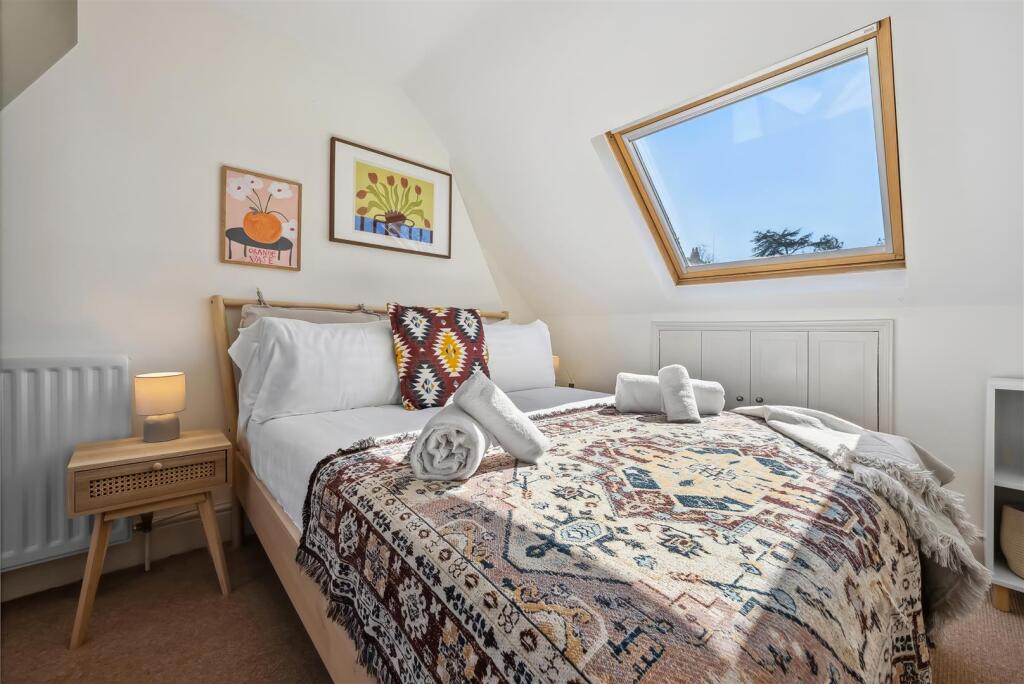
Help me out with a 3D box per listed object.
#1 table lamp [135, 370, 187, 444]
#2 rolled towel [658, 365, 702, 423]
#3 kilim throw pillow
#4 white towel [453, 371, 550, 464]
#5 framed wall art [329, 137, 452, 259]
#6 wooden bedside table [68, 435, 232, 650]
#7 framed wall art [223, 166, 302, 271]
[{"bbox_3d":[-1.283,0.242,1.456,0.142,0.241,0.142,0,0,-41],"label":"table lamp"},{"bbox_3d":[0.555,0.170,1.345,0.097,0.097,0.225,0,36,12],"label":"rolled towel"},{"bbox_3d":[-0.298,0.061,1.726,0.420,0.420,0.140,0,-18,-40],"label":"kilim throw pillow"},{"bbox_3d":[-0.024,0.172,0.900,0.225,0.097,0.097,42,5,6],"label":"white towel"},{"bbox_3d":[-0.663,-0.787,2.286,0.720,0.535,0.025,0,0,-40],"label":"framed wall art"},{"bbox_3d":[-1.217,0.624,1.371,0.383,0.523,0.270,0,0,-41],"label":"wooden bedside table"},{"bbox_3d":[-1.163,-0.560,1.862,0.318,0.428,0.025,0,0,-40],"label":"framed wall art"}]

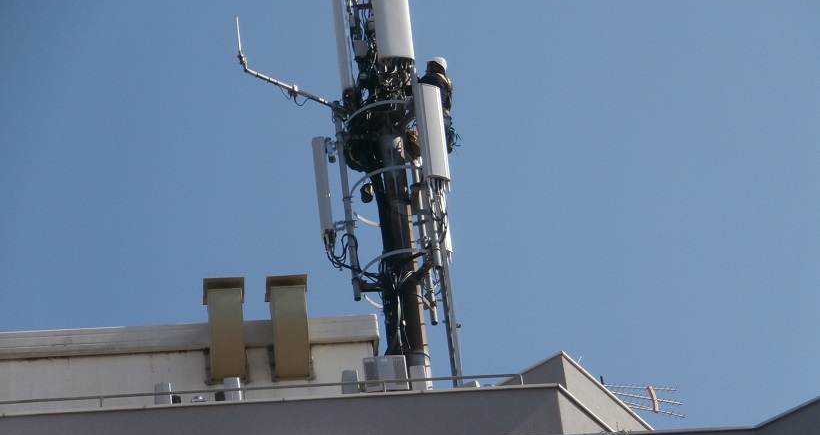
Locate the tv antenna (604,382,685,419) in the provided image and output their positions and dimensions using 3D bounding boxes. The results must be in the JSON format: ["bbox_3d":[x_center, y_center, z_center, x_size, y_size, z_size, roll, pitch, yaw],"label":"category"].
[{"bbox_3d":[3.173,2.479,54.092,1.280,0.500,0.360,9,-40,-20],"label":"tv antenna"}]

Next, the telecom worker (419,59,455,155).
[{"bbox_3d":[0.344,-1.567,54.962,0.620,1.750,0.550,-14,-38,9],"label":"telecom worker"}]

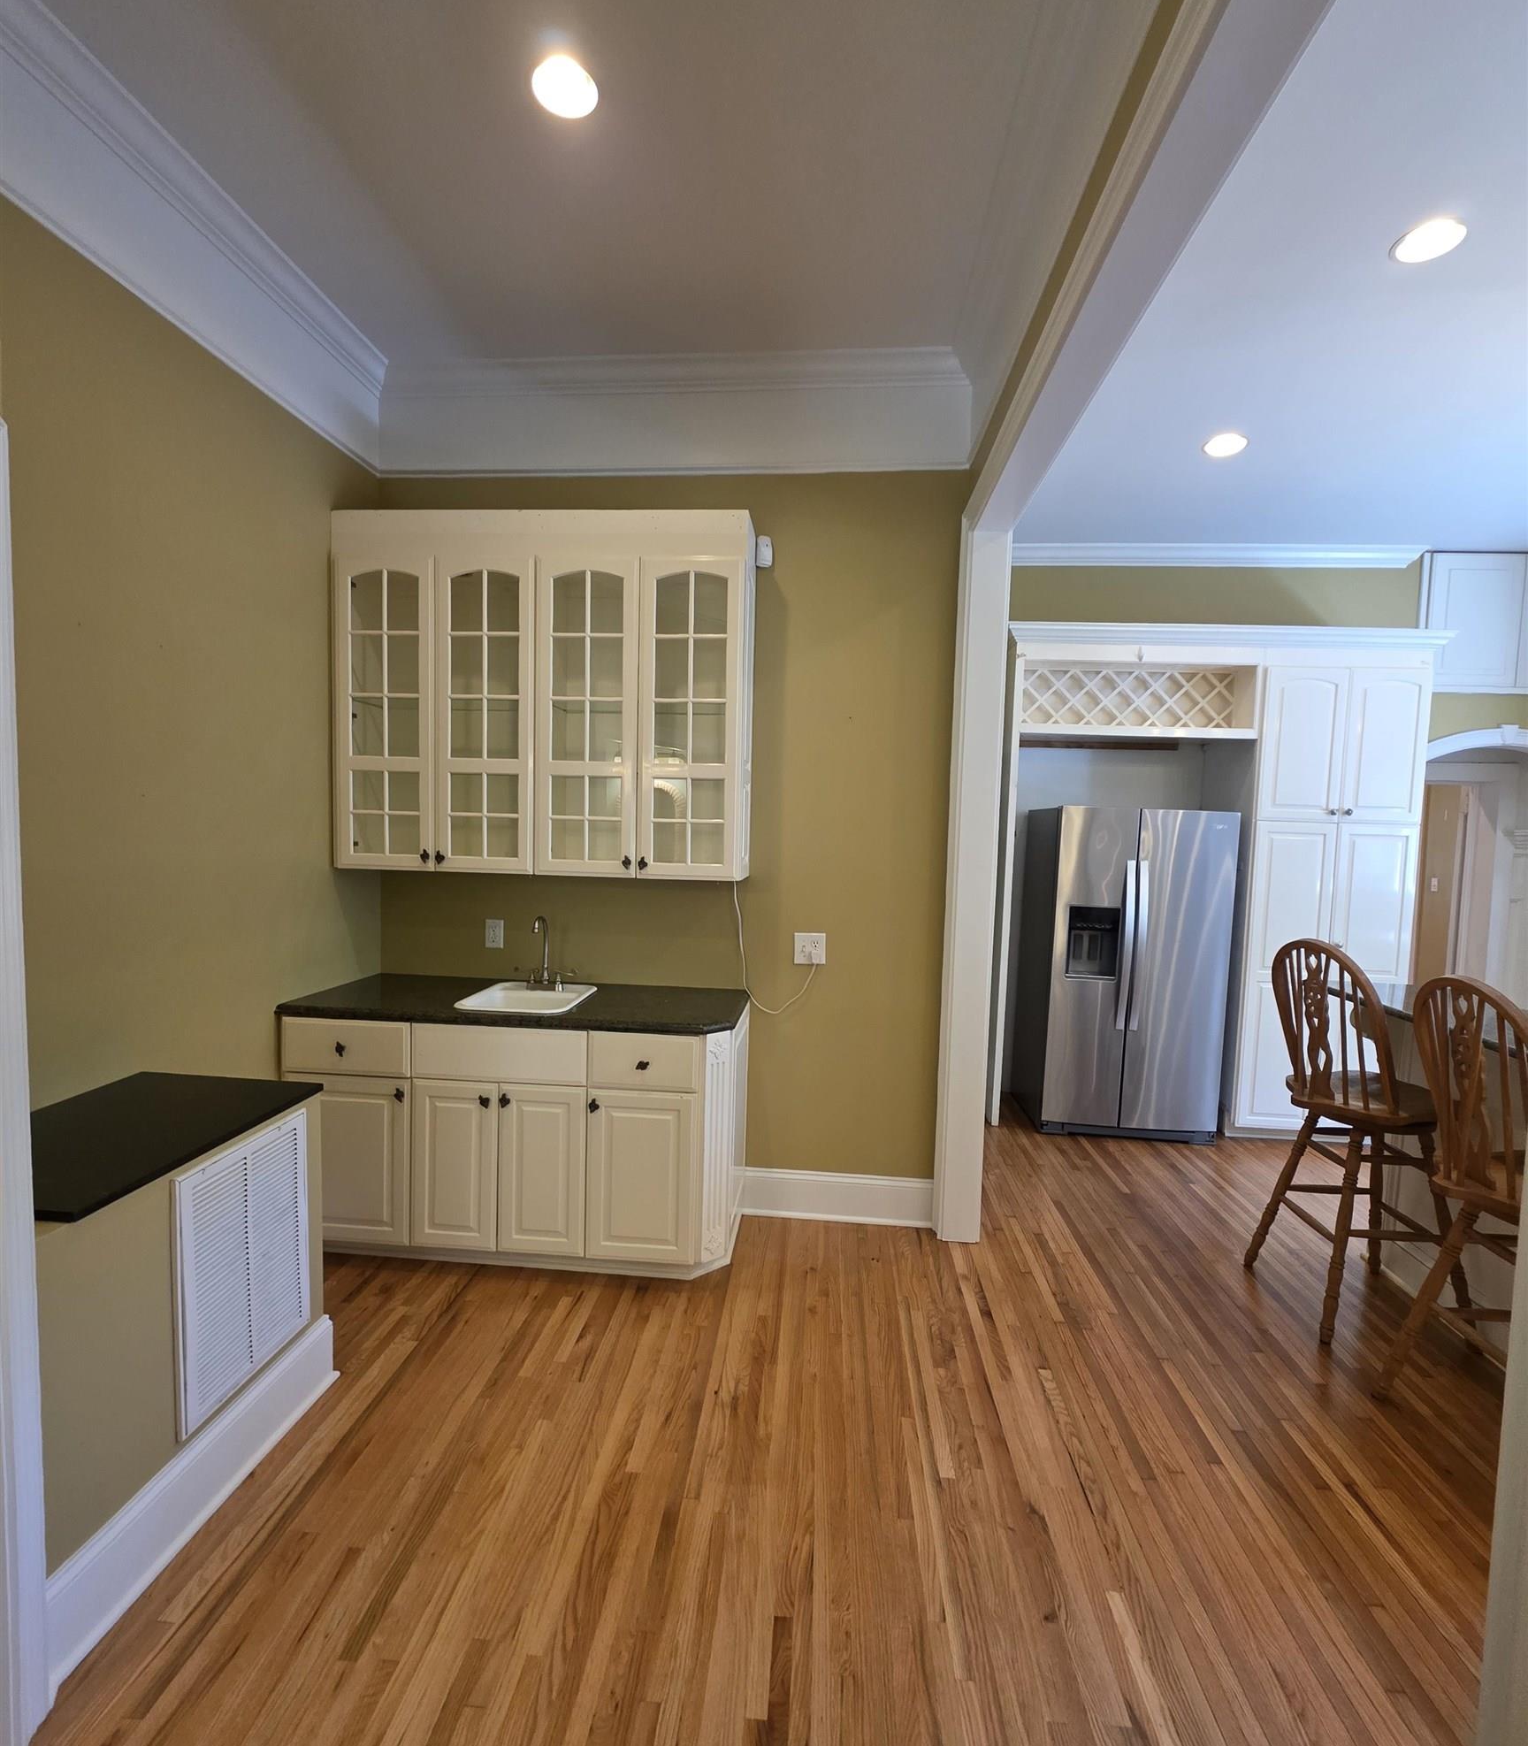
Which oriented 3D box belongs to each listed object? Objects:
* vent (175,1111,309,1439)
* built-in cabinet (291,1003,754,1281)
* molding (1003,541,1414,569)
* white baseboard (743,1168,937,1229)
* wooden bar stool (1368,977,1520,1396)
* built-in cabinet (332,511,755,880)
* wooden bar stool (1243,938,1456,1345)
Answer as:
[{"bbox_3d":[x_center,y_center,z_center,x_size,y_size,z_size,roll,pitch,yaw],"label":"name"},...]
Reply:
[{"bbox_3d":[-1.231,0.924,1.831,0.020,0.577,0.401,2,4,5],"label":"vent"},{"bbox_3d":[-0.864,0.933,2.864,1.541,0.875,0.575,2,4,5],"label":"built-in cabinet"},{"bbox_3d":[2.591,-1.858,4.476,2.290,0.103,0.085,2,4,5],"label":"molding"},{"bbox_3d":[0.294,1.294,3.062,0.762,0.193,0.029,2,4,5],"label":"white baseboard"},{"bbox_3d":[1.953,0.899,1.908,0.570,1.230,0.490,1,4,-5],"label":"wooden bar stool"},{"bbox_3d":[-0.817,-0.646,2.902,1.522,1.296,0.287,2,4,5],"label":"built-in cabinet"},{"bbox_3d":[1.992,0.857,2.561,0.570,1.230,0.490,1,4,-13],"label":"wooden bar stool"}]

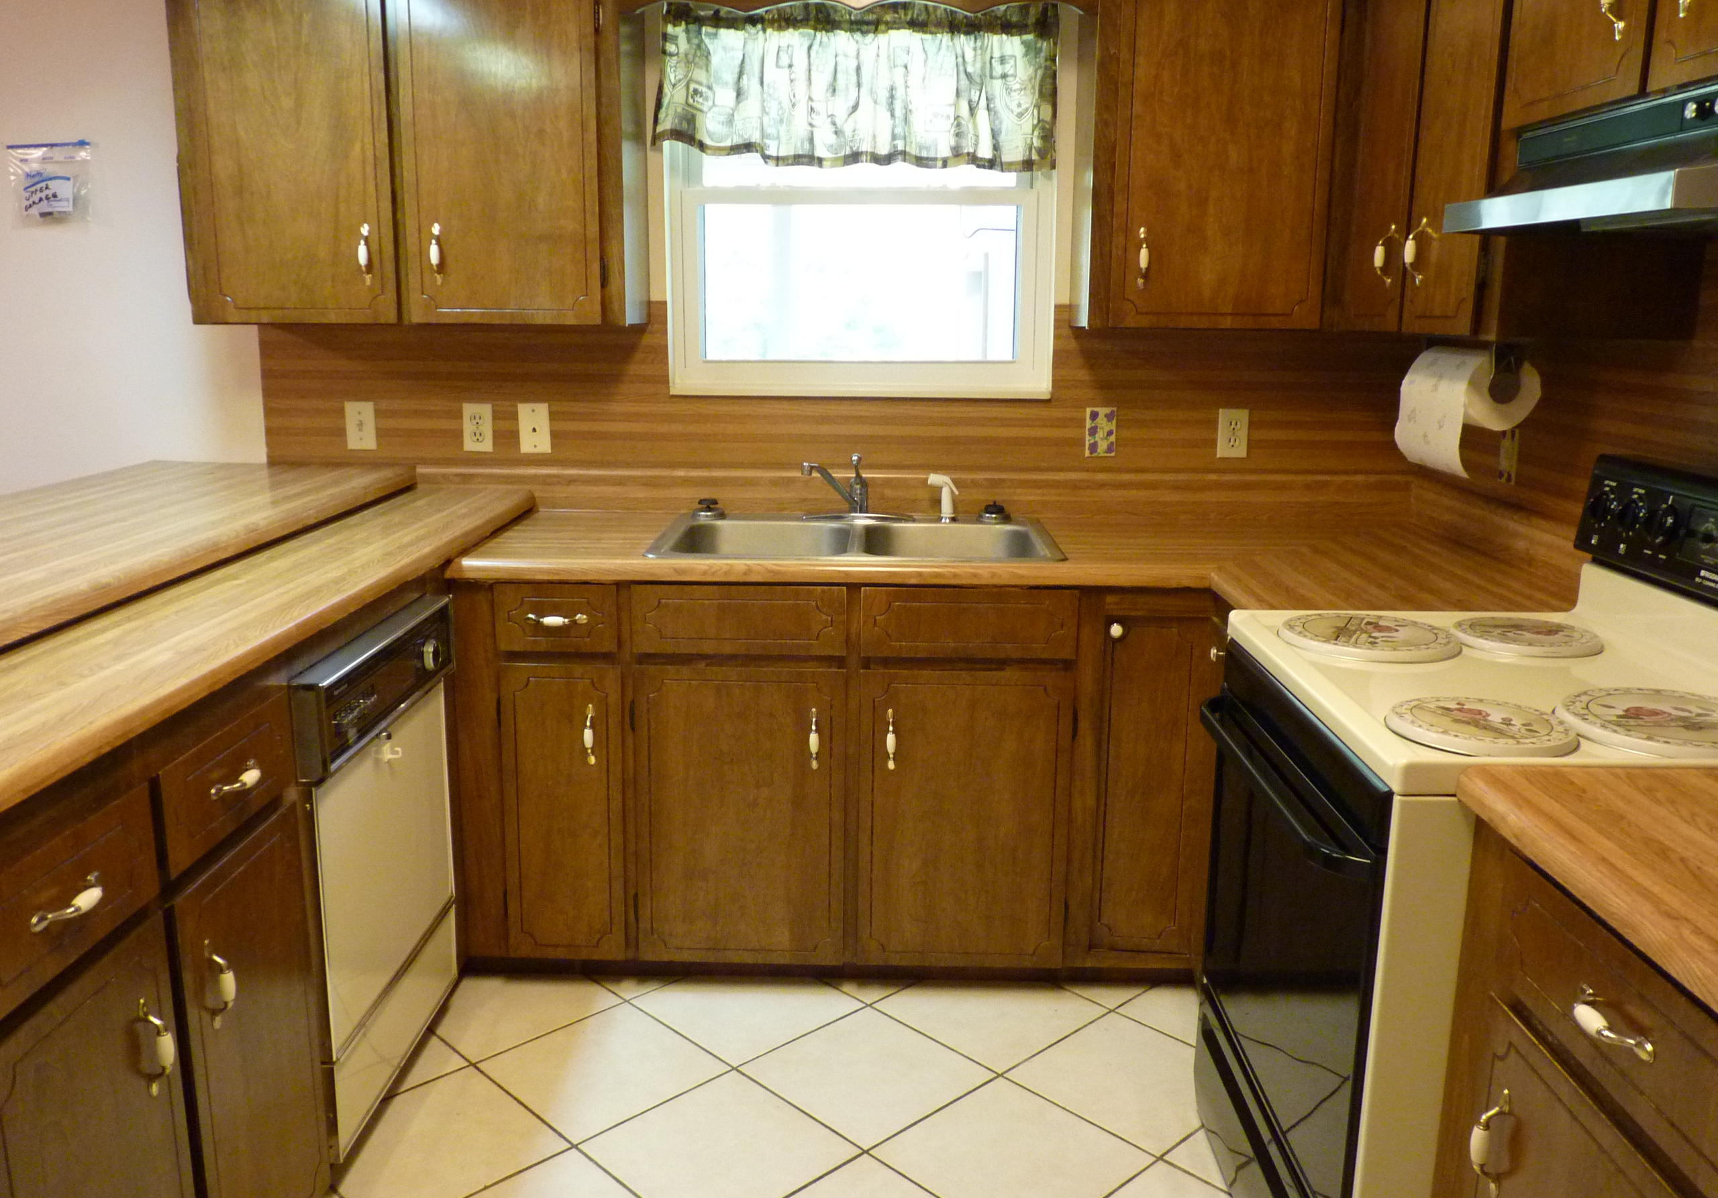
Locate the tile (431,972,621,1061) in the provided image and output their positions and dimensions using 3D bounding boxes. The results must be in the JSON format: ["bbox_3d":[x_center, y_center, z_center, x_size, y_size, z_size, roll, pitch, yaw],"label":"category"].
[{"bbox_3d":[-0.713,0.822,2.739,0.342,0.010,0.342,-11,16,-43],"label":"tile"}]

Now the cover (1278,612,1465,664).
[{"bbox_3d":[0.760,0.054,2.000,0.257,0.018,0.257,1,12,0],"label":"cover"}]

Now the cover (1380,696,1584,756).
[{"bbox_3d":[0.727,0.144,1.569,0.207,0.018,0.207,1,12,0],"label":"cover"}]

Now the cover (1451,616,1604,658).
[{"bbox_3d":[0.990,0.055,1.989,0.203,0.017,0.203,1,12,1],"label":"cover"}]

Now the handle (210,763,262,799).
[{"bbox_3d":[-0.767,0.223,1.676,0.031,0.023,0.115,1,12,1],"label":"handle"}]

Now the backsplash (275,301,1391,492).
[{"bbox_3d":[-0.048,-0.466,3.172,2.729,0.449,0.025,1,12,0],"label":"backsplash"}]

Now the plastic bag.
[{"bbox_3d":[-1.824,-0.937,3.018,0.186,0.174,0.025,-1,12,1],"label":"plastic bag"}]

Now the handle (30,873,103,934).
[{"bbox_3d":[-0.772,0.299,1.332,0.031,0.023,0.115,1,12,1],"label":"handle"}]

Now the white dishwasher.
[{"bbox_3d":[-1.065,0.460,2.248,0.610,0.833,0.605,1,12,0],"label":"white dishwasher"}]

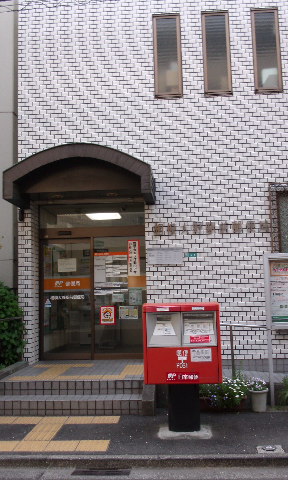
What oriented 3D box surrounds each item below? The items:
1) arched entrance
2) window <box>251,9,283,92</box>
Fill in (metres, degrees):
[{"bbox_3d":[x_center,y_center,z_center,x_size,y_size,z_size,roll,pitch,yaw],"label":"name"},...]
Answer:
[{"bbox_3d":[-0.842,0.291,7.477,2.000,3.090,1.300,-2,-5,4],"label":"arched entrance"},{"bbox_3d":[1.898,-2.908,7.954,0.420,1.351,0.120,-2,-5,4],"label":"window"}]

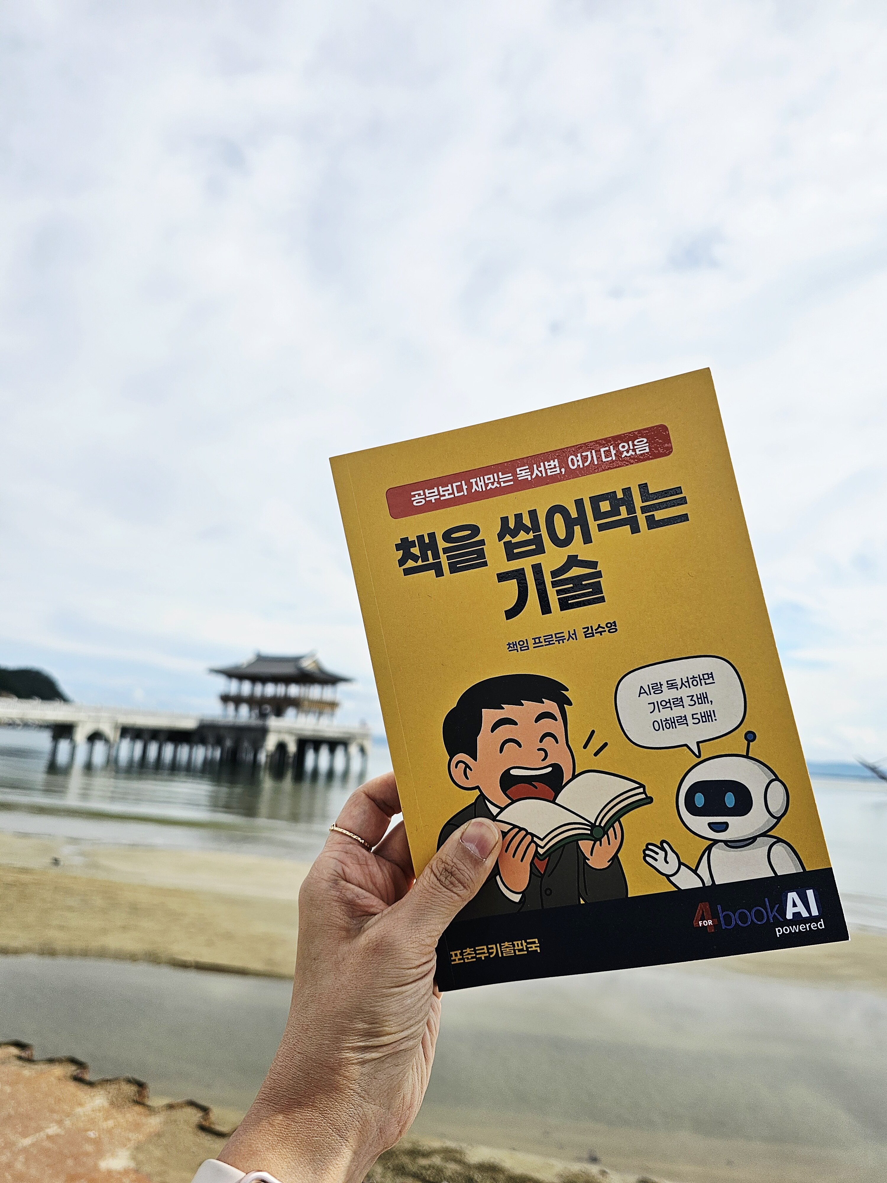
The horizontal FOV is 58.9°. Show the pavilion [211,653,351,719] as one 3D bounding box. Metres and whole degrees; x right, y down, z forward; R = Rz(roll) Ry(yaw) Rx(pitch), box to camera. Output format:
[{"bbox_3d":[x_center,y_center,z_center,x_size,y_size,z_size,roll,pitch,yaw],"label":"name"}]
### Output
[{"bbox_3d":[-23.632,14.041,113.864,18.083,11.021,11.181,-3,-13,32],"label":"pavilion"}]

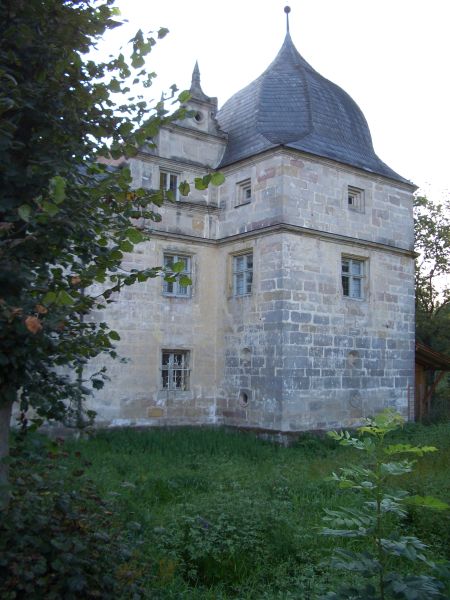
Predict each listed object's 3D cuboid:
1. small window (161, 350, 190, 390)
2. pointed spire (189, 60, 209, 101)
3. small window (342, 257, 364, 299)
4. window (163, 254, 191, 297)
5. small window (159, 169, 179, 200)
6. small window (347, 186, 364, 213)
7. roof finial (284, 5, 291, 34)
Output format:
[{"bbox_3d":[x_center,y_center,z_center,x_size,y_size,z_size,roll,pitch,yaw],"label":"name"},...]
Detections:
[{"bbox_3d":[-1.412,2.059,17.659,1.008,1.152,0.220,6,-8,-38],"label":"small window"},{"bbox_3d":[-0.847,-6.883,19.026,0.600,1.264,0.500,6,-8,-38],"label":"pointed spire"},{"bbox_3d":[3.948,-0.671,18.496,1.088,1.280,0.200,6,-8,-38],"label":"small window"},{"bbox_3d":[-1.402,-0.716,17.913,0.960,1.280,0.200,6,-8,-38],"label":"window"},{"bbox_3d":[-1.638,-3.395,17.989,0.656,0.848,0.200,6,-8,-38],"label":"small window"},{"bbox_3d":[4.069,-3.131,18.808,0.768,0.736,0.220,6,-8,-38],"label":"small window"},{"bbox_3d":[2.248,-10.047,21.754,0.240,1.112,0.240,1,-6,0],"label":"roof finial"}]

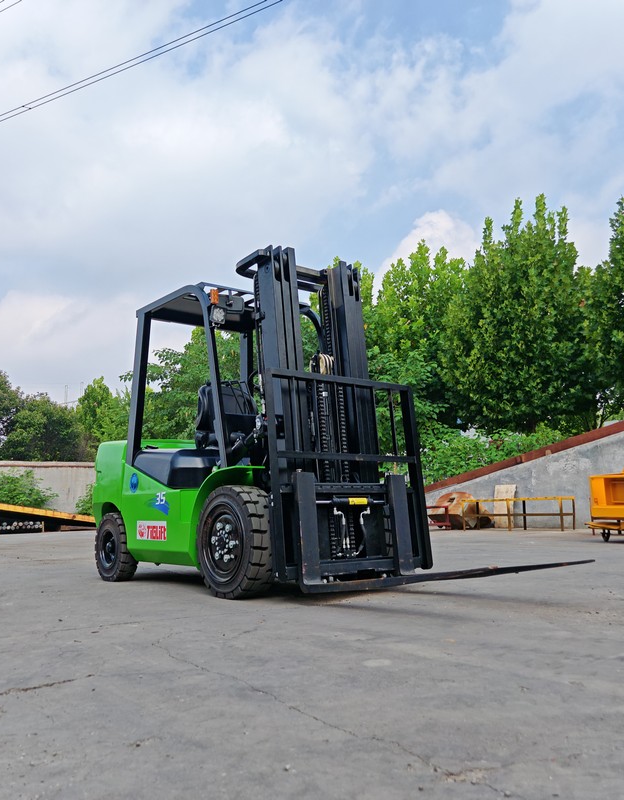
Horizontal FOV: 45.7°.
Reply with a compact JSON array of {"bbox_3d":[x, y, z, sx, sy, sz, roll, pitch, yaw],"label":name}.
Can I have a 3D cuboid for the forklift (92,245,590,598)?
[{"bbox_3d":[-0.207,0.182,5.122,1.220,2.210,4.130,6,-11,-37],"label":"forklift"}]

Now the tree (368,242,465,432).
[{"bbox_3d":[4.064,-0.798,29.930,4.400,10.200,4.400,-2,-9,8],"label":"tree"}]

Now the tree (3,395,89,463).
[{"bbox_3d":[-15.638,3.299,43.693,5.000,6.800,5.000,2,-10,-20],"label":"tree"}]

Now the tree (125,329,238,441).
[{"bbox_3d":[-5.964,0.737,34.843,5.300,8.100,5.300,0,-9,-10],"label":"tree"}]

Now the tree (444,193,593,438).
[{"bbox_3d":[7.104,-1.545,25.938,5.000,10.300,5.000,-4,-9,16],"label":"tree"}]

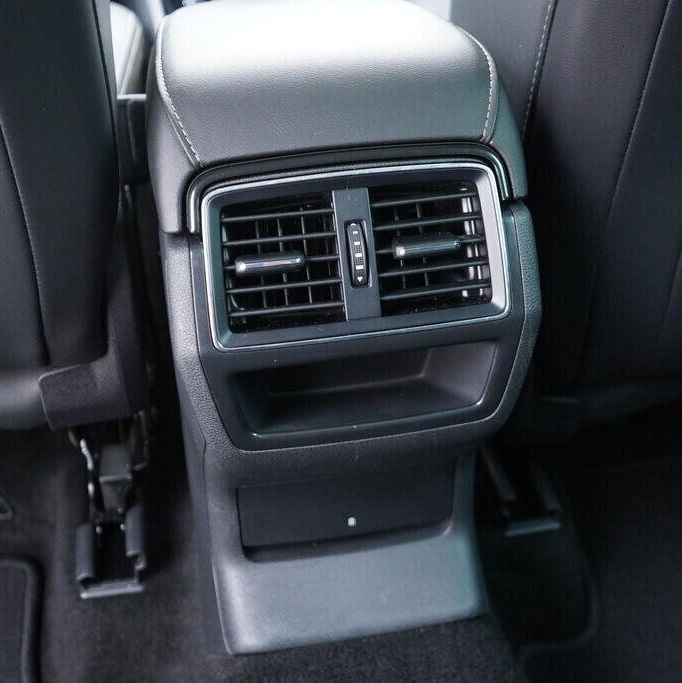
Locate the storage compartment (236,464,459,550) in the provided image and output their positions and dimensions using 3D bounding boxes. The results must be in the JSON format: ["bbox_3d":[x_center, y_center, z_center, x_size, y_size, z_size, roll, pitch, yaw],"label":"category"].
[{"bbox_3d":[0.002,0.096,0.707,0.147,0.058,0.042,-6,34,-9],"label":"storage compartment"}]

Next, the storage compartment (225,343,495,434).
[{"bbox_3d":[0.012,0.019,0.597,0.151,0.043,0.046,-6,16,-9],"label":"storage compartment"}]

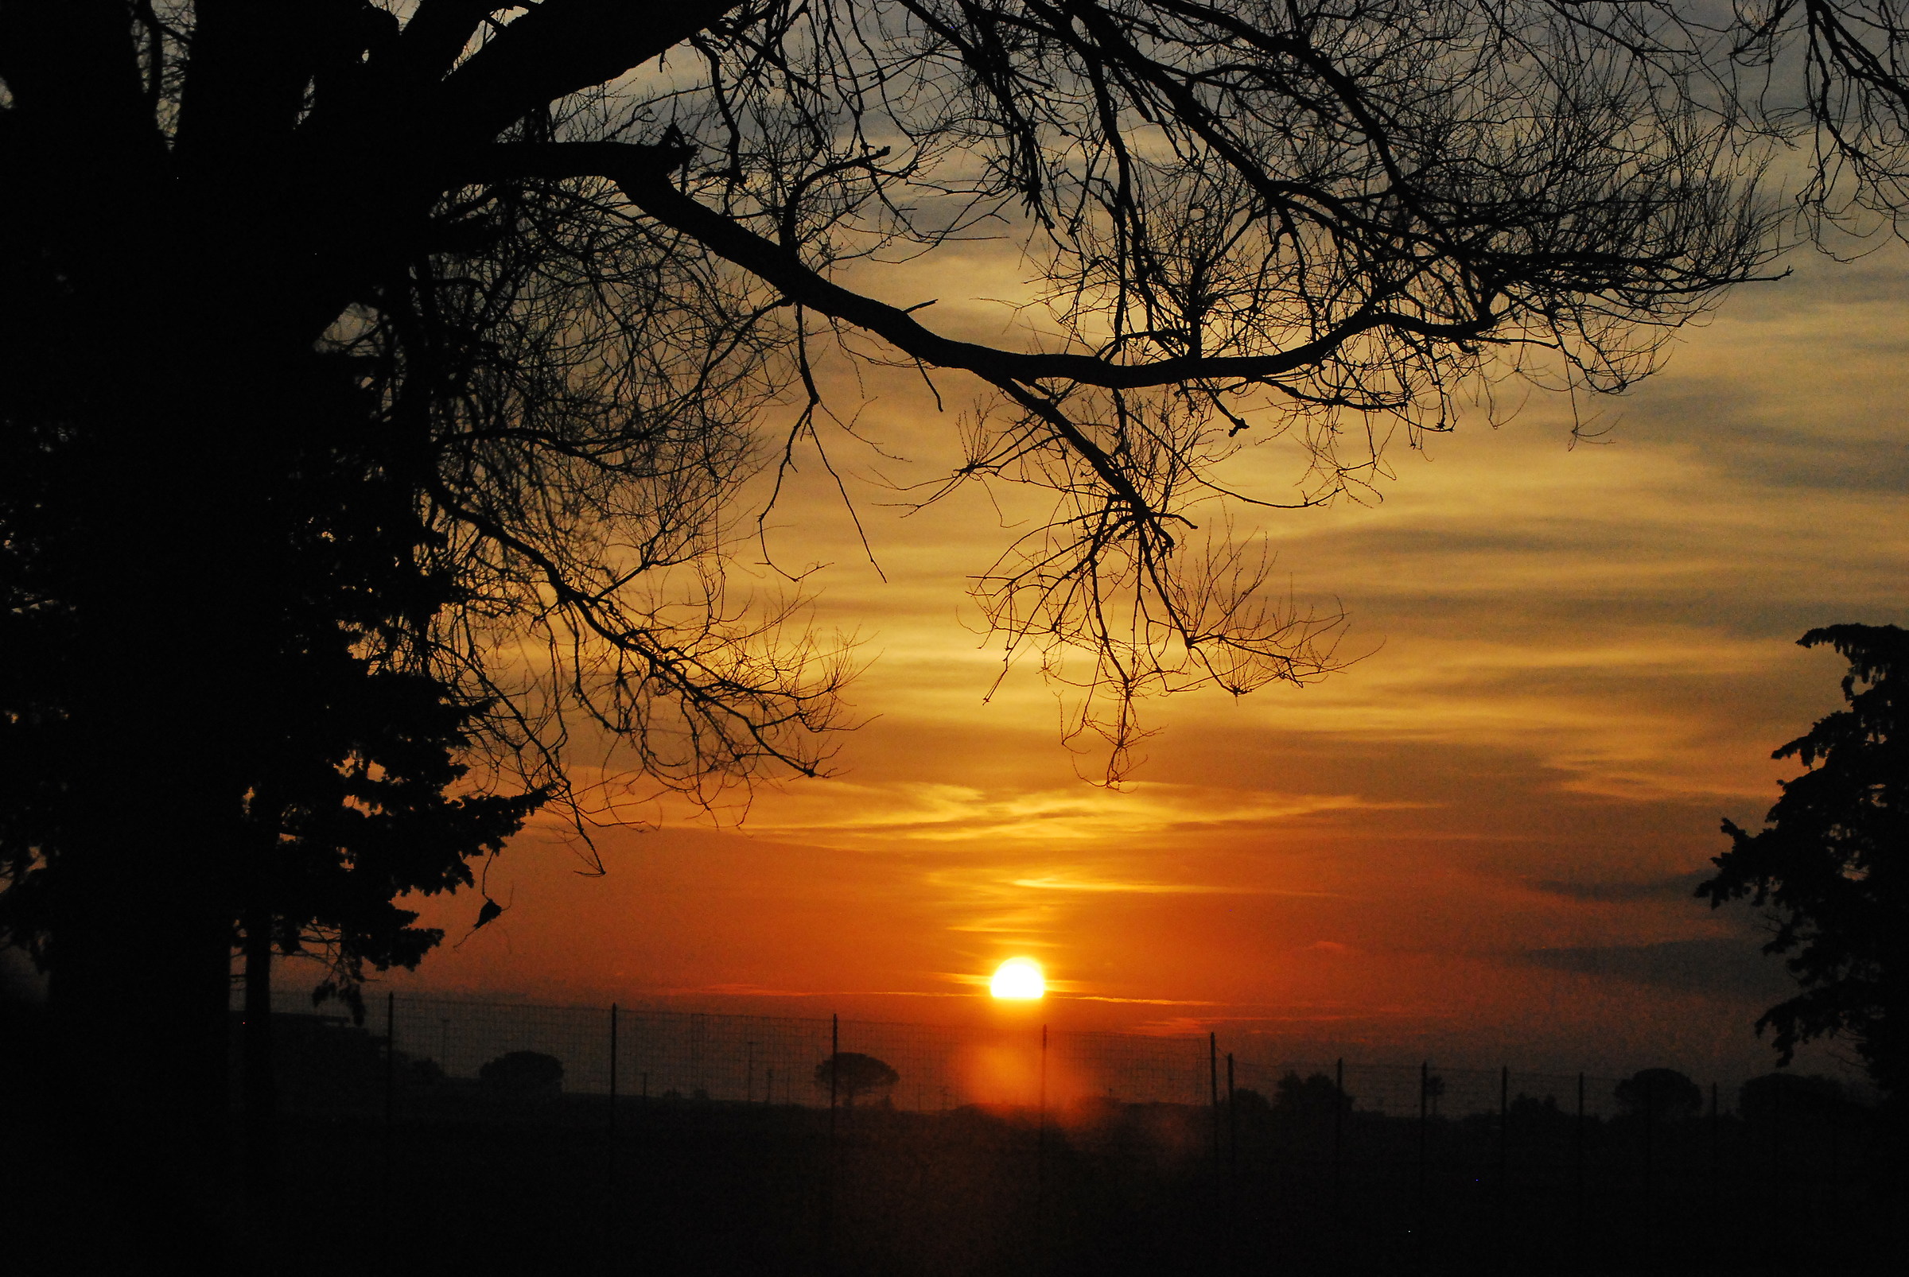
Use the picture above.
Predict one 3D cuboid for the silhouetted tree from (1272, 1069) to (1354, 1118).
[{"bbox_3d":[34.940,44.500,480.000,7.680,4.930,7.300,1,-5,4],"label":"silhouetted tree"}]

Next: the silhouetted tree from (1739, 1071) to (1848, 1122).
[{"bbox_3d":[81.490,44.710,480.000,10.580,5.360,10.060,0,-6,10],"label":"silhouetted tree"}]

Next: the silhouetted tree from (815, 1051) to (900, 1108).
[{"bbox_3d":[-11.000,50.140,560.000,9.640,6.590,9.160,1,-5,-1],"label":"silhouetted tree"}]

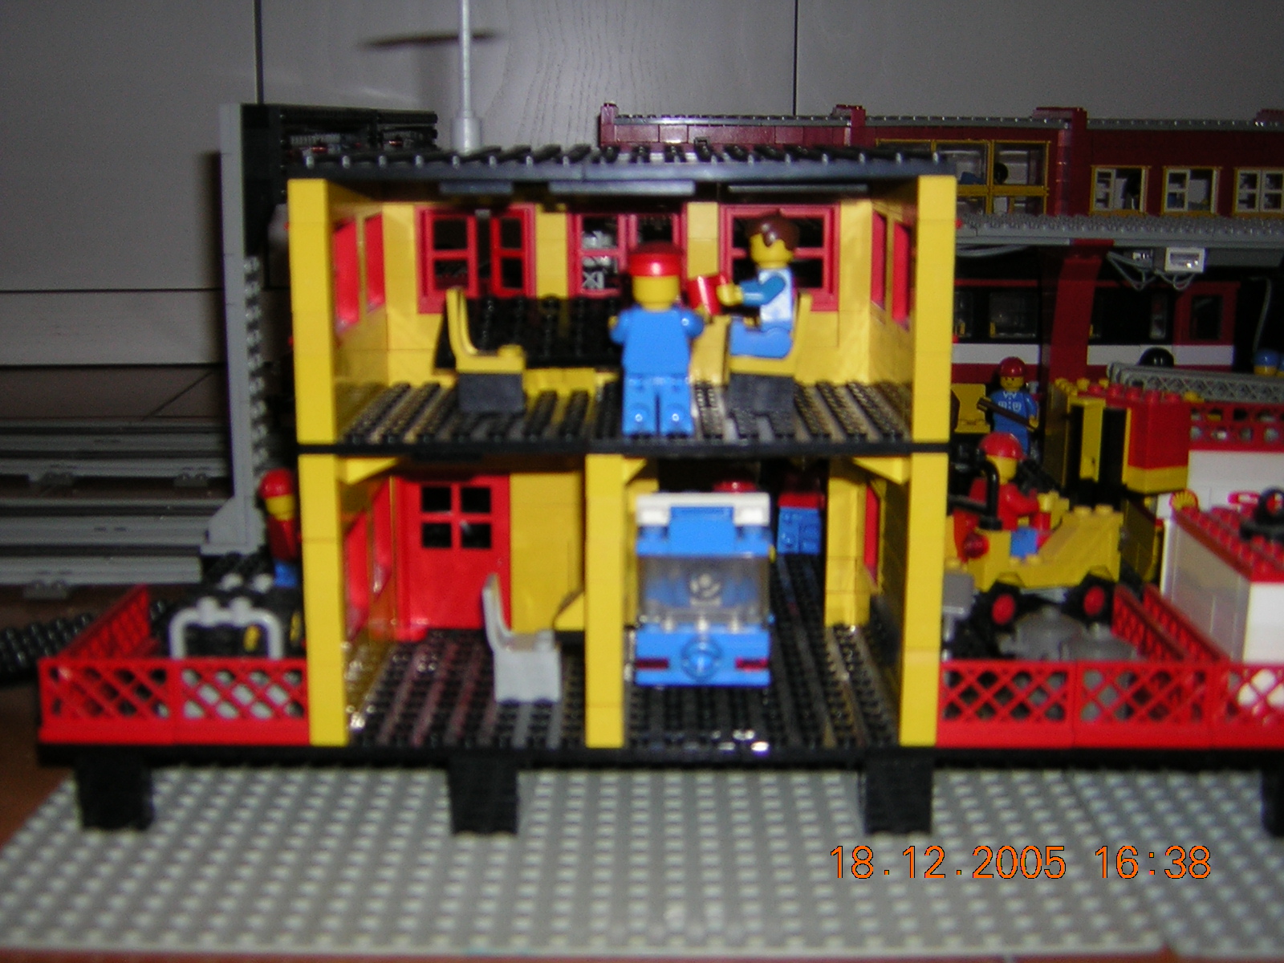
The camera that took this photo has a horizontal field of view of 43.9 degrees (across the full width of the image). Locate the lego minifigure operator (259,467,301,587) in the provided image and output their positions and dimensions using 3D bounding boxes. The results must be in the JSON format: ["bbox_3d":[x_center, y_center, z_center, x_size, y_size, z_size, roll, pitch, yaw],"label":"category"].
[{"bbox_3d":[-0.104,0.018,0.458,0.013,0.044,0.019,0,12,0],"label":"lego minifigure operator"}]

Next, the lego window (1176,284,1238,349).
[{"bbox_3d":[0.278,-0.082,0.786,0.031,0.030,0.006,0,12,0],"label":"lego window"}]

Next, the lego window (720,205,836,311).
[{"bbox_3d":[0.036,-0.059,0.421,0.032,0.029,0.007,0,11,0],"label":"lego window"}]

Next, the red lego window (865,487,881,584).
[{"bbox_3d":[0.064,0.014,0.422,0.008,0.029,0.031,0,13,0],"label":"red lego window"}]

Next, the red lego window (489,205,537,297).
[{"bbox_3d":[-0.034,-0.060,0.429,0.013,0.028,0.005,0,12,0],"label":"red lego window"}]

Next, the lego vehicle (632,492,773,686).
[{"bbox_3d":[0.015,0.022,0.416,0.033,0.050,0.064,0,11,0],"label":"lego vehicle"}]

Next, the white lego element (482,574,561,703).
[{"bbox_3d":[-0.029,0.039,0.397,0.018,0.029,0.016,0,12,0],"label":"white lego element"}]

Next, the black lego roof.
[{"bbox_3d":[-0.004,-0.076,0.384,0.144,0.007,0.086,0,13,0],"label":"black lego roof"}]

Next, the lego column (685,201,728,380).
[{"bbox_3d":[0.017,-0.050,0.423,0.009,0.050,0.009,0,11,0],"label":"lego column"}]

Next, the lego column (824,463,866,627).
[{"bbox_3d":[0.057,0.007,0.450,0.009,0.067,0.009,0,12,0],"label":"lego column"}]

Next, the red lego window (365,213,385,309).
[{"bbox_3d":[-0.072,-0.055,0.408,0.008,0.029,0.031,0,13,0],"label":"red lego window"}]

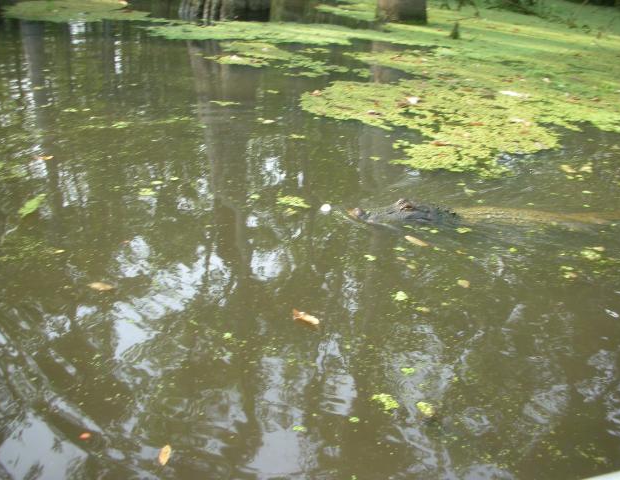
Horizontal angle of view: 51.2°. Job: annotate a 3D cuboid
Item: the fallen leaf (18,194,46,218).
[{"bbox_3d":[-1.177,-0.145,2.757,0.075,0.025,0.235,2,26,3],"label":"fallen leaf"}]

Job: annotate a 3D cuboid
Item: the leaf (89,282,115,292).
[{"bbox_3d":[-0.694,0.156,2.149,0.096,0.015,0.046,5,26,10],"label":"leaf"}]

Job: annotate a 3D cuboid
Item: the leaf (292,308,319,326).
[{"bbox_3d":[-0.012,0.236,1.982,0.105,0.028,0.042,21,32,36],"label":"leaf"}]

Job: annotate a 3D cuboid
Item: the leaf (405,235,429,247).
[{"bbox_3d":[0.411,0.003,2.496,0.108,0.015,0.043,22,33,38],"label":"leaf"}]

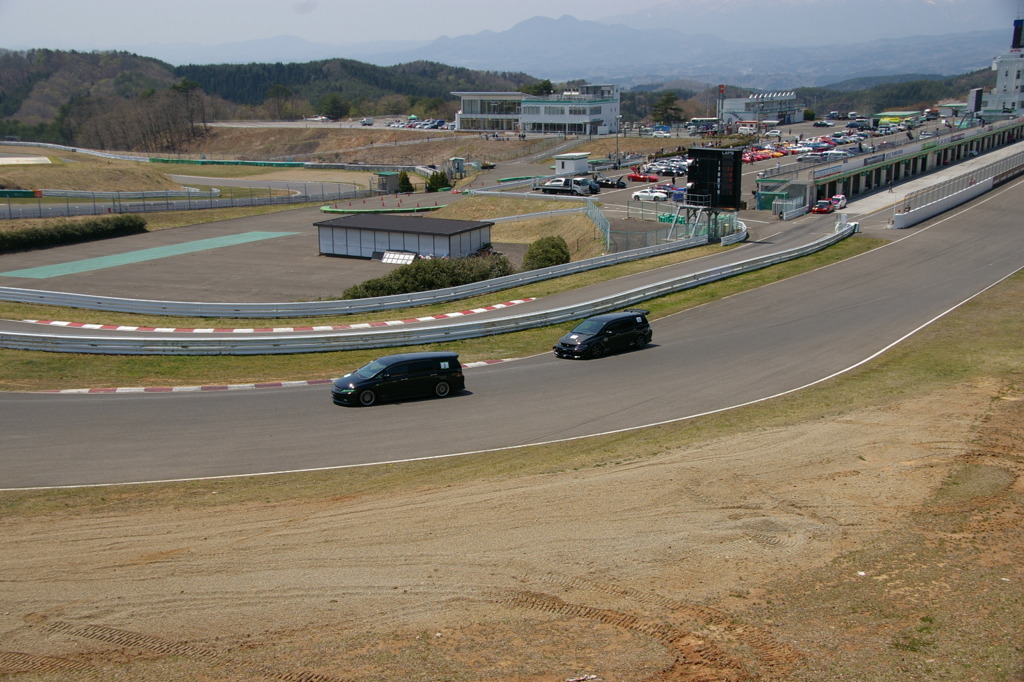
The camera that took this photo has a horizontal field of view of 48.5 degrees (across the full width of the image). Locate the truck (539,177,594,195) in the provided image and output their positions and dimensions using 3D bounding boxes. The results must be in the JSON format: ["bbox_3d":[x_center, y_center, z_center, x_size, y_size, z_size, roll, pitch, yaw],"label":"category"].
[{"bbox_3d":[6.472,-20.295,147.214,6.900,2.350,2.100,6,15,24],"label":"truck"}]

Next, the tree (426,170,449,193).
[{"bbox_3d":[-10.356,-22.495,159.647,3.100,2.900,2.700,-1,14,0],"label":"tree"}]

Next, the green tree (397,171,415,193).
[{"bbox_3d":[-14.928,-22.396,159.647,2.200,2.900,2.200,-1,14,0],"label":"green tree"}]

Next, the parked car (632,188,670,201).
[{"bbox_3d":[16.920,-17.977,139.344,4.350,1.280,1.780,3,15,14],"label":"parked car"}]

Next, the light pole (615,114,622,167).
[{"bbox_3d":[18.129,-34.347,193.953,1.300,8.600,0.500,-5,15,-16],"label":"light pole"}]

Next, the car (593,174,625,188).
[{"bbox_3d":[13.486,-21.660,154.842,4.400,1.300,1.850,4,15,17],"label":"car"}]

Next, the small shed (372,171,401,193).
[{"bbox_3d":[-17.600,-22.278,159.659,2.600,2.800,2.600,11,18,39],"label":"small shed"}]

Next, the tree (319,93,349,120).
[{"bbox_3d":[-61.262,-80.097,388.831,9.800,9.600,9.500,-1,14,0],"label":"tree"}]

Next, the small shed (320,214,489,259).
[{"bbox_3d":[-11.162,-10.601,118.220,16.821,3.062,8.455,7,16,28],"label":"small shed"}]

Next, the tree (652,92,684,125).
[{"bbox_3d":[42.745,-63.114,308.868,9.300,9.300,8.500,-1,14,0],"label":"tree"}]

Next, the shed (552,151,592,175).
[{"bbox_3d":[9.531,-28.290,180.598,3.800,3.300,5.200,6,15,24],"label":"shed"}]

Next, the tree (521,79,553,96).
[{"bbox_3d":[7.218,-68.172,323.417,10.500,13.000,10.000,-1,14,0],"label":"tree"}]

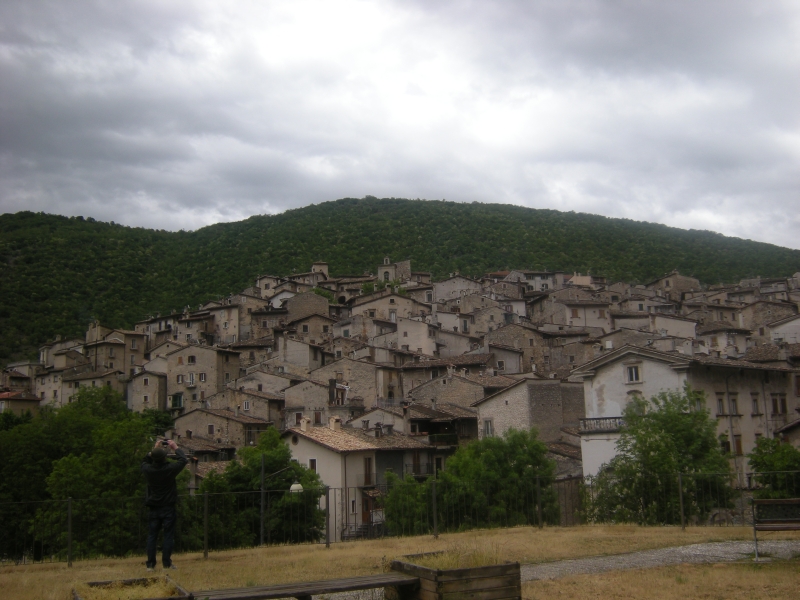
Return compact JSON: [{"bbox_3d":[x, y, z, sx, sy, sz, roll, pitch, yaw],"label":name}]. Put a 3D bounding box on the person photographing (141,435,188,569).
[{"bbox_3d":[-3.403,2.939,12.714,0.640,1.850,0.520,-2,-8,3],"label":"person photographing"}]

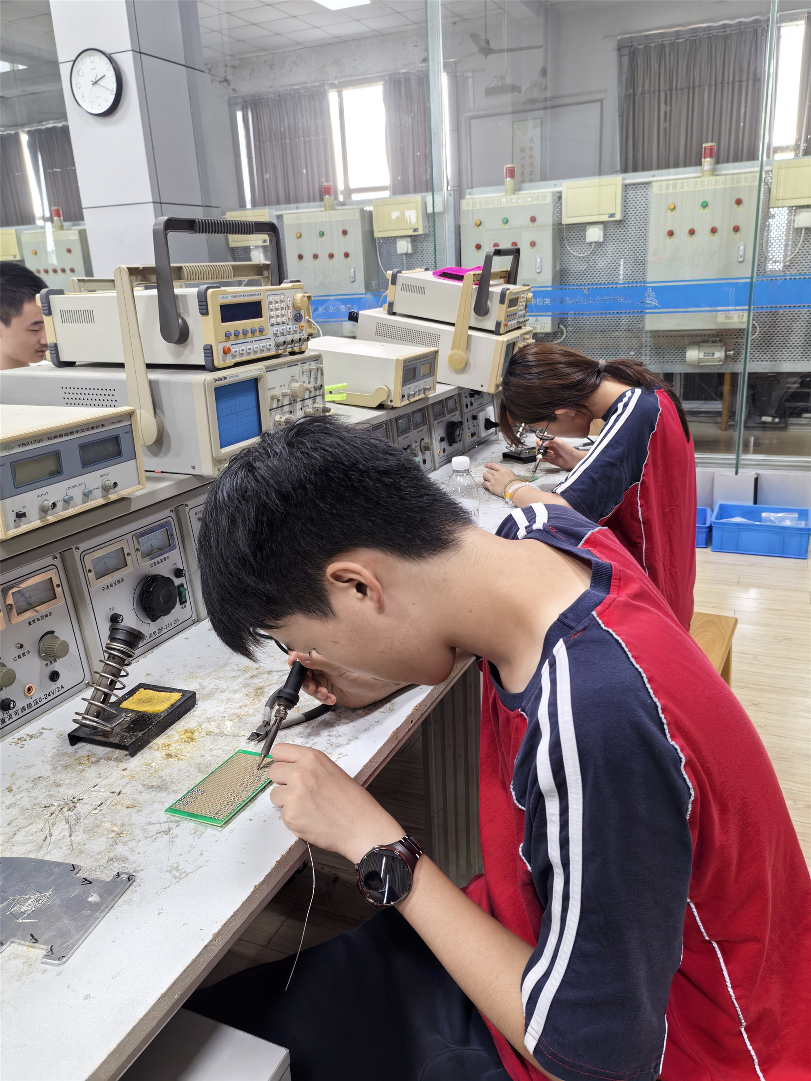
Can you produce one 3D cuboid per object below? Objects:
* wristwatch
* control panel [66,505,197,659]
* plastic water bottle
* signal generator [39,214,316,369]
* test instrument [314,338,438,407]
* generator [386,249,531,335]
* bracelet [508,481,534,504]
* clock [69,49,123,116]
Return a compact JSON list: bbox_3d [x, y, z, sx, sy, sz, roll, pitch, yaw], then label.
[{"bbox_3d":[-0.017,0.293,0.738,0.064,0.052,0.050,-37,73,-26],"label":"wristwatch"},{"bbox_3d":[-0.379,0.070,1.246,0.043,0.193,0.216,0,17,26],"label":"control panel"},{"bbox_3d":[0.099,-0.036,1.453,0.062,0.218,0.062,6,20,25],"label":"plastic water bottle"},{"bbox_3d":[-0.367,-0.398,1.374,0.363,0.217,0.295,5,20,24],"label":"signal generator"},{"bbox_3d":[-0.102,-0.412,2.055,0.324,0.117,0.245,11,22,20],"label":"test instrument"},{"bbox_3d":[0.171,-0.720,2.374,0.363,0.217,0.295,15,23,18],"label":"generator"},{"bbox_3d":[0.259,-0.098,1.840,0.070,0.062,0.014,-9,19,-18],"label":"bracelet"},{"bbox_3d":[-1.610,-2.383,4.391,0.305,0.305,0.042,5,19,23],"label":"clock"}]

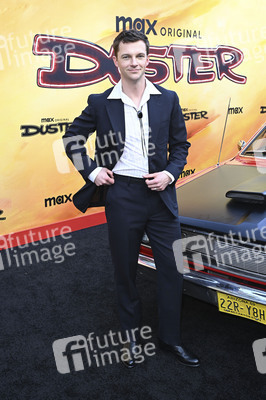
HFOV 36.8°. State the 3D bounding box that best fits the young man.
[{"bbox_3d":[-0.008,0.050,2.181,0.700,1.820,0.390,-4,16,-12],"label":"young man"}]

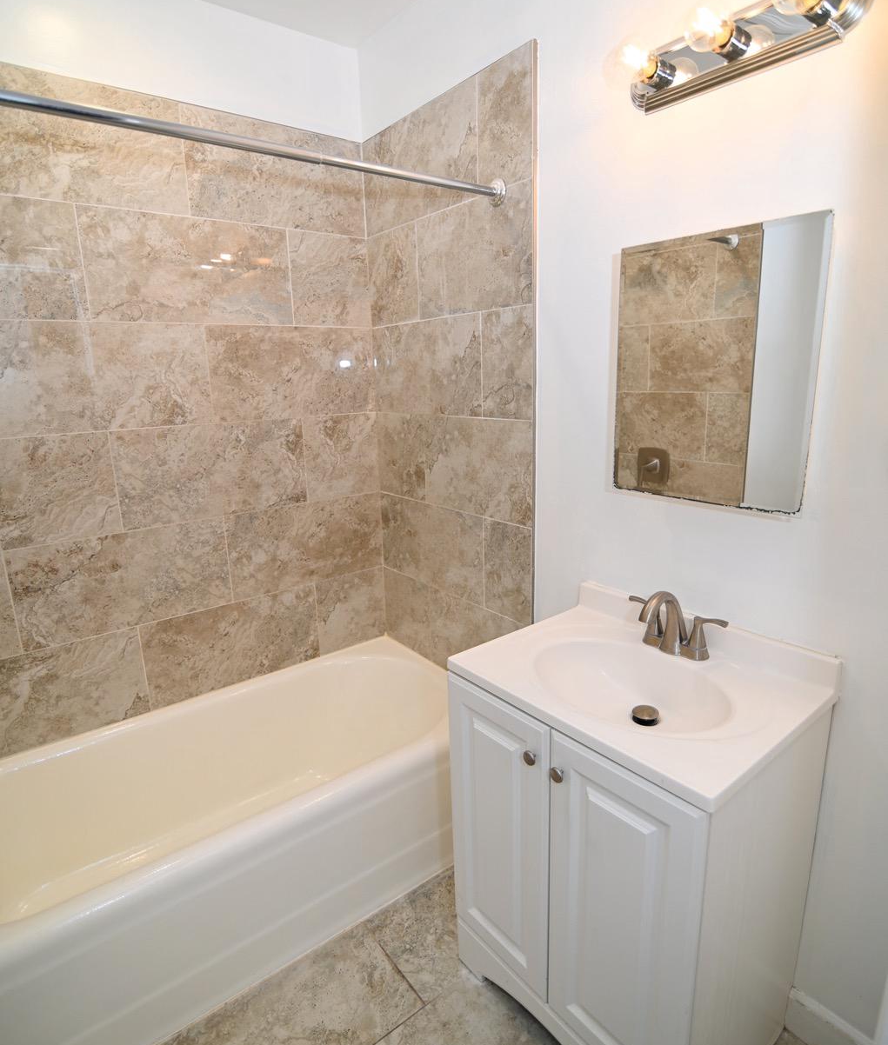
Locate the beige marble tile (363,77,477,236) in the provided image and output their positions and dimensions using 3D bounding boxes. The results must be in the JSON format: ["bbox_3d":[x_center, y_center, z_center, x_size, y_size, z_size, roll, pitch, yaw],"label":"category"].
[{"bbox_3d":[-0.089,-1.111,1.864,0.010,0.299,0.595,-12,18,-37],"label":"beige marble tile"}]

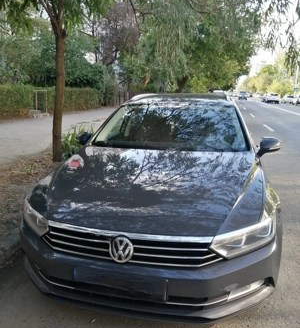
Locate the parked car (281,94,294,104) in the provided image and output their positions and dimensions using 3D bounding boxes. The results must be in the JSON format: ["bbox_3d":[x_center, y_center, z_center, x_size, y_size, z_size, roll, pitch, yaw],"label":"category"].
[{"bbox_3d":[23.103,-10.853,52.500,1.770,1.460,4.350,3,13,14],"label":"parked car"}]

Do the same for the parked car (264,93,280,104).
[{"bbox_3d":[19.192,-10.287,49.000,1.820,1.620,4.400,3,13,14],"label":"parked car"}]

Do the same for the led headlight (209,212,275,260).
[{"bbox_3d":[0.540,0.415,1.792,0.370,0.190,0.390,3,13,14],"label":"led headlight"}]

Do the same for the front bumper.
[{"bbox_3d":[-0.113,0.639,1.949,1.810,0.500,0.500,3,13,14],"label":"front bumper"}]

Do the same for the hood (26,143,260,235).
[{"bbox_3d":[-0.004,0.121,2.292,1.560,0.280,1.220,3,13,14],"label":"hood"}]

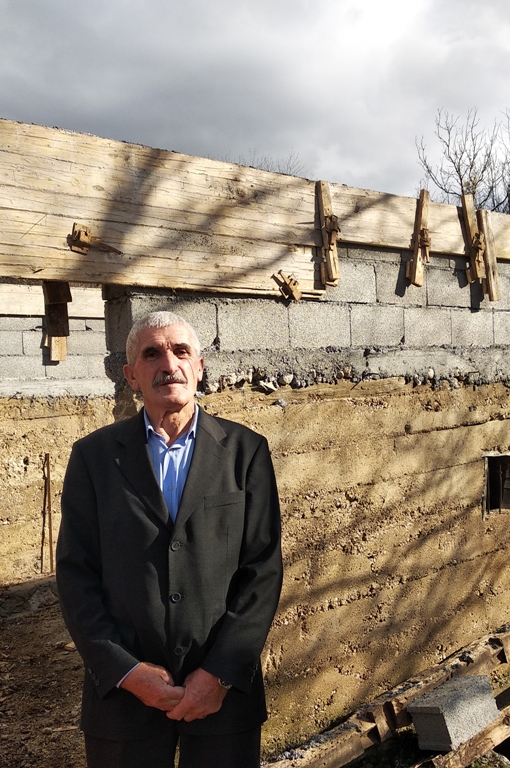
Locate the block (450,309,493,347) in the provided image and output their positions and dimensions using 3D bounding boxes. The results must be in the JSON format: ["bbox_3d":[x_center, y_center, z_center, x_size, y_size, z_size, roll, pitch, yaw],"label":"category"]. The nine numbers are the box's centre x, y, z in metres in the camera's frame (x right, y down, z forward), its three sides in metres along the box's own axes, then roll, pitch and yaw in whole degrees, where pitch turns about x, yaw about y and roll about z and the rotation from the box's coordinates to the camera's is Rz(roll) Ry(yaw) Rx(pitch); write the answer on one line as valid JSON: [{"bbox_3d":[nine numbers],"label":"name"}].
[{"bbox_3d":[1.159,-0.317,4.386,0.400,0.200,0.200,-3,2,-40],"label":"block"}]

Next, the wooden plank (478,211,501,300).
[{"bbox_3d":[1.307,-0.712,4.292,0.075,0.502,0.040,-12,6,-40],"label":"wooden plank"}]

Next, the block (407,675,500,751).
[{"bbox_3d":[0.935,1.539,3.599,0.395,0.195,0.195,-6,-13,-43],"label":"block"}]

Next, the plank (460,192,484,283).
[{"bbox_3d":[1.172,-0.787,4.156,0.090,0.460,0.040,-19,12,-39],"label":"plank"}]

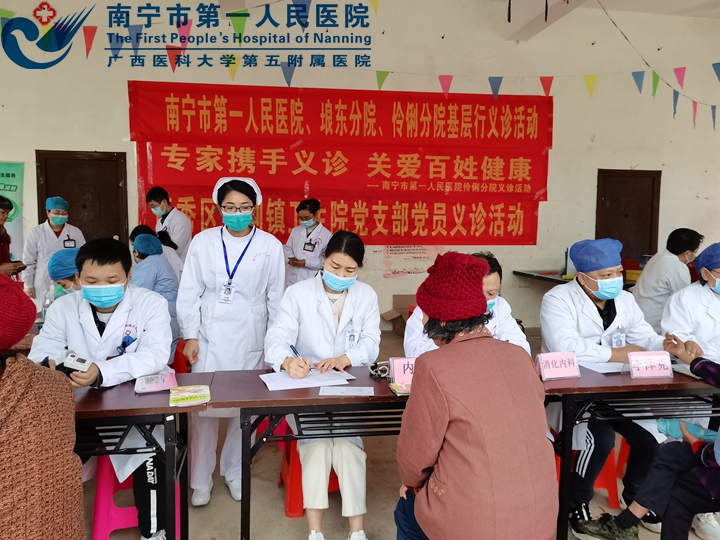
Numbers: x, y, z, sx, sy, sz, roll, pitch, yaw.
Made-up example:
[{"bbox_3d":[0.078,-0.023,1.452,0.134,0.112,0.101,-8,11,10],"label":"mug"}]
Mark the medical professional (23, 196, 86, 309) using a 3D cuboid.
[{"bbox_3d":[-2.722,0.146,5.020,0.520,1.594,0.320,-1,5,-14],"label":"medical professional"}]

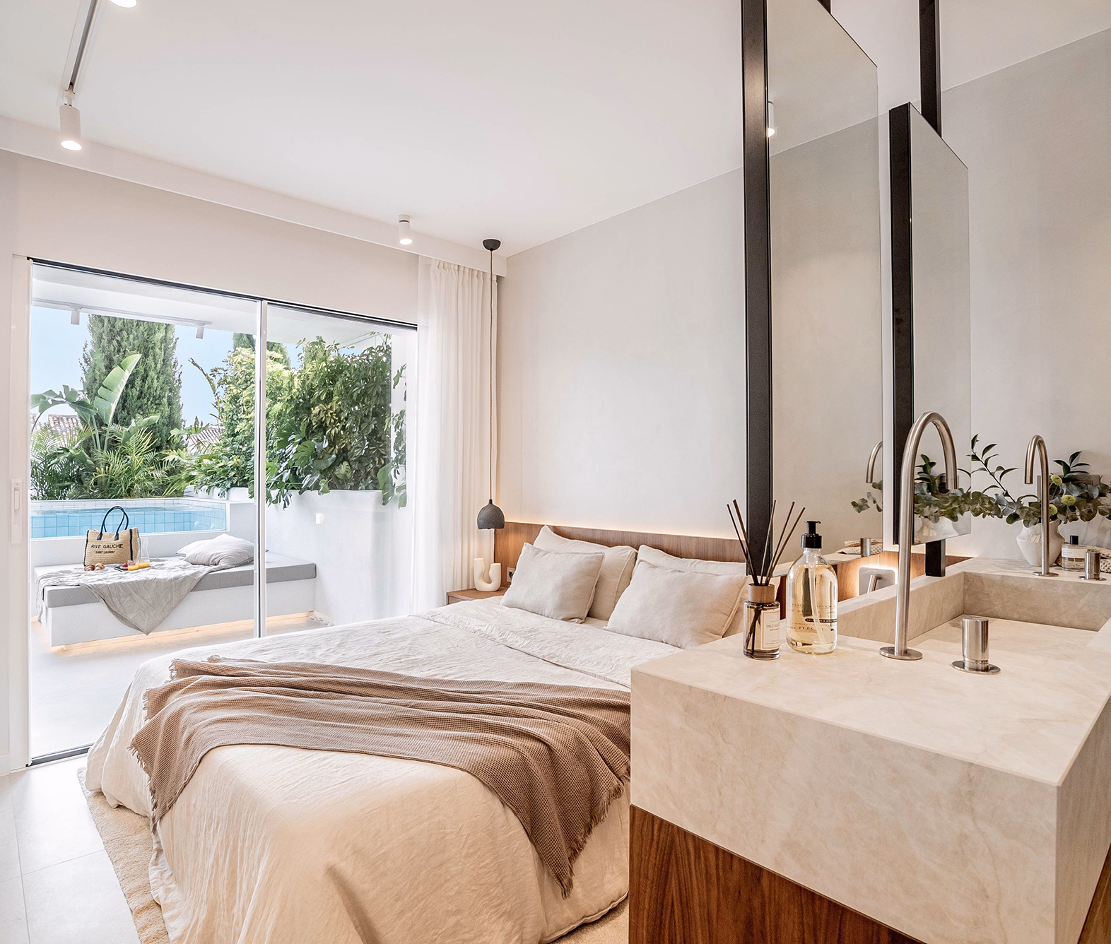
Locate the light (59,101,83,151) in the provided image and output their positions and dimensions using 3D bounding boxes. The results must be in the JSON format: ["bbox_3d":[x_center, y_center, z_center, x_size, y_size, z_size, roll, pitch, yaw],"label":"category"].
[{"bbox_3d":[-1.690,-1.218,2.200,0.060,0.155,0.060,0,0,-41],"label":"light"}]

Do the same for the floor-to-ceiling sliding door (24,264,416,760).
[{"bbox_3d":[-1.490,0.161,3.135,1.770,2.050,0.100,0,0,-41],"label":"floor-to-ceiling sliding door"}]

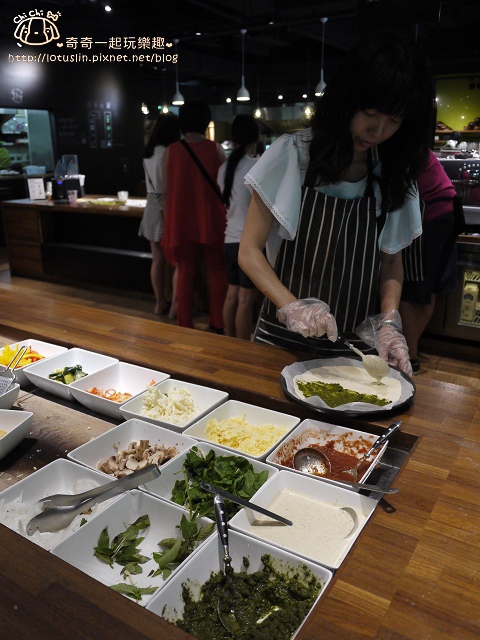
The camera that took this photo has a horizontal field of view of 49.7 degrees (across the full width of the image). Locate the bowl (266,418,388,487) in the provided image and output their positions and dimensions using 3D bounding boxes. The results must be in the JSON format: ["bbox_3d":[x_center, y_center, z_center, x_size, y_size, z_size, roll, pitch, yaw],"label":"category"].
[{"bbox_3d":[0.163,0.265,0.940,0.168,0.067,0.168,10,20,30],"label":"bowl"}]

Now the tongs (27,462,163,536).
[{"bbox_3d":[-0.232,0.280,0.832,0.212,0.040,0.065,-18,19,-4],"label":"tongs"}]

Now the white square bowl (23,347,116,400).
[{"bbox_3d":[-0.428,0.148,1.333,0.168,0.067,0.168,10,20,30],"label":"white square bowl"}]

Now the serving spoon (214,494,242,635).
[{"bbox_3d":[-0.020,0.336,0.740,0.042,0.032,0.213,-3,32,-8],"label":"serving spoon"}]

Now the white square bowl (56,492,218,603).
[{"bbox_3d":[-0.151,0.355,0.781,0.183,0.060,0.177,10,20,30],"label":"white square bowl"}]

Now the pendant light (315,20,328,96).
[{"bbox_3d":[0.949,-3.020,5.974,0.172,0.814,0.172,-1,17,0],"label":"pendant light"}]

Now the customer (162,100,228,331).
[{"bbox_3d":[-0.314,-0.725,3.827,0.480,1.650,0.300,1,18,5],"label":"customer"}]

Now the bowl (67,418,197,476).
[{"bbox_3d":[-0.191,0.268,0.959,0.168,0.067,0.168,10,20,30],"label":"bowl"}]

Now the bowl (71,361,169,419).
[{"bbox_3d":[-0.283,0.178,1.238,0.168,0.067,0.168,10,20,30],"label":"bowl"}]

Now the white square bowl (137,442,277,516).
[{"bbox_3d":[-0.050,0.308,0.925,0.183,0.060,0.177,10,20,30],"label":"white square bowl"}]

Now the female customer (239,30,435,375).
[{"bbox_3d":[0.260,0.056,1.474,0.470,1.550,0.440,6,18,19],"label":"female customer"}]

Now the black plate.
[{"bbox_3d":[0.242,0.153,1.190,0.312,0.028,0.312,-1,17,0],"label":"black plate"}]

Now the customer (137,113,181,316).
[{"bbox_3d":[-0.616,-0.824,4.224,0.400,1.610,0.290,5,18,18],"label":"customer"}]

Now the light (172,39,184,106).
[{"bbox_3d":[-0.899,-3.565,7.475,0.176,0.882,0.176,0,17,0],"label":"light"}]

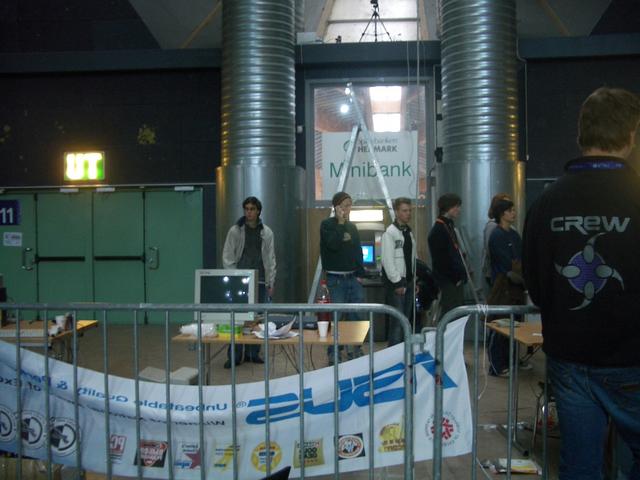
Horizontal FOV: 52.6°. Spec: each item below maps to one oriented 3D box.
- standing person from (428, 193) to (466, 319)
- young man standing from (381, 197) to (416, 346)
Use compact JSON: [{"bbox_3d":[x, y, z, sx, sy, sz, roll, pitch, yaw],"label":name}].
[{"bbox_3d":[1.375,0.429,6.950,0.360,1.820,0.480,-1,1,18],"label":"standing person"},{"bbox_3d":[0.849,0.451,6.950,0.330,1.800,0.480,0,1,44],"label":"young man standing"}]

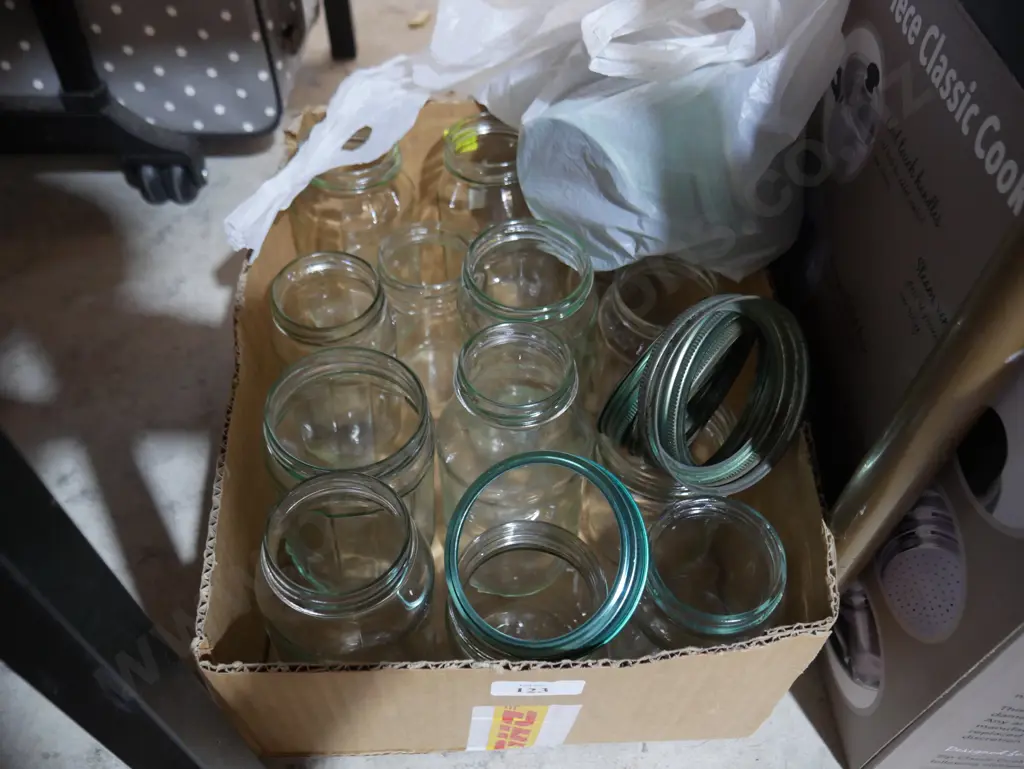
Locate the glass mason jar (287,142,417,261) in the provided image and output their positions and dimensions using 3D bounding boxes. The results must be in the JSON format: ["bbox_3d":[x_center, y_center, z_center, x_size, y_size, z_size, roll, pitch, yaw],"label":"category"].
[{"bbox_3d":[-0.103,-0.116,0.594,0.084,0.123,0.084,0,49,0],"label":"glass mason jar"}]

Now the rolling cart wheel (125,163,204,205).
[{"bbox_3d":[-0.295,-0.177,0.703,0.057,0.049,0.048,-9,50,-8],"label":"rolling cart wheel"}]

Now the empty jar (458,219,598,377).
[{"bbox_3d":[0.009,-0.023,0.570,0.091,0.164,0.091,0,52,0],"label":"empty jar"}]

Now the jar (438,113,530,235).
[{"bbox_3d":[-0.017,-0.132,0.609,0.070,0.121,0.070,0,49,0],"label":"jar"}]

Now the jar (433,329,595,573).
[{"bbox_3d":[0.002,0.047,0.501,0.092,0.179,0.092,0,50,0],"label":"jar"}]

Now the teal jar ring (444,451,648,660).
[{"bbox_3d":[0.015,0.080,0.392,0.095,0.016,0.095,-4,78,20],"label":"teal jar ring"}]

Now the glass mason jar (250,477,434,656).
[{"bbox_3d":[-0.086,0.121,0.445,0.089,0.170,0.089,3,50,-4],"label":"glass mason jar"}]

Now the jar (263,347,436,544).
[{"bbox_3d":[-0.097,0.059,0.512,0.100,0.147,0.100,3,50,-4],"label":"jar"}]

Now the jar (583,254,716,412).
[{"bbox_3d":[0.097,-0.012,0.573,0.083,0.147,0.083,-1,51,2],"label":"jar"}]

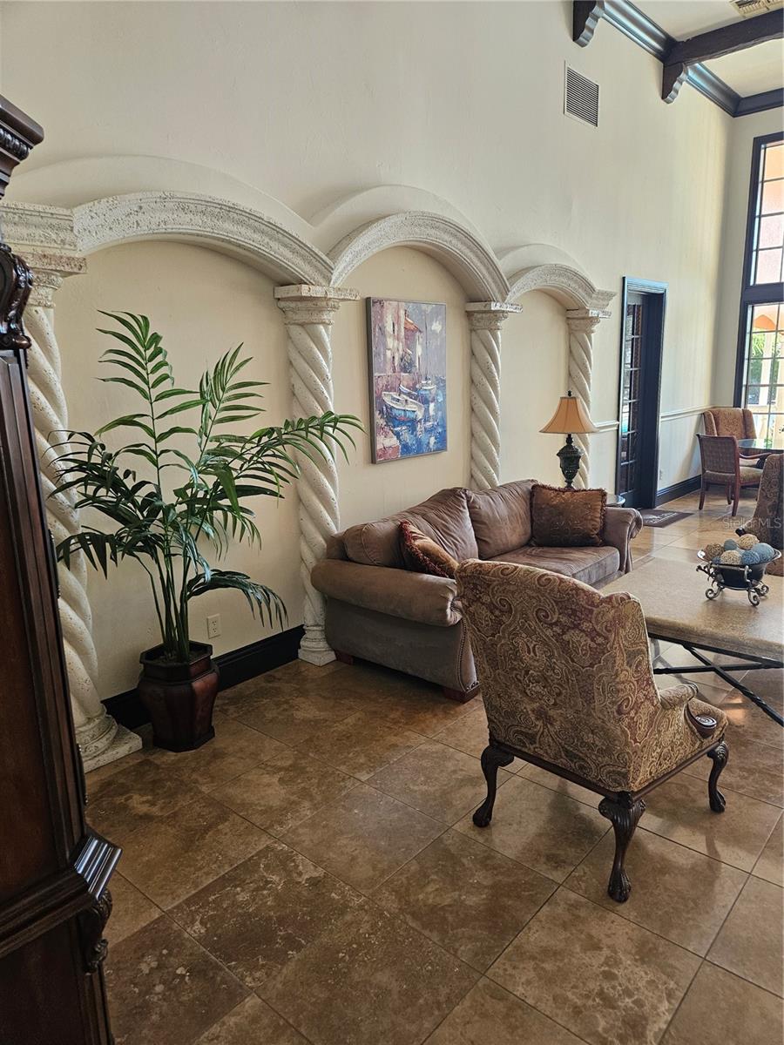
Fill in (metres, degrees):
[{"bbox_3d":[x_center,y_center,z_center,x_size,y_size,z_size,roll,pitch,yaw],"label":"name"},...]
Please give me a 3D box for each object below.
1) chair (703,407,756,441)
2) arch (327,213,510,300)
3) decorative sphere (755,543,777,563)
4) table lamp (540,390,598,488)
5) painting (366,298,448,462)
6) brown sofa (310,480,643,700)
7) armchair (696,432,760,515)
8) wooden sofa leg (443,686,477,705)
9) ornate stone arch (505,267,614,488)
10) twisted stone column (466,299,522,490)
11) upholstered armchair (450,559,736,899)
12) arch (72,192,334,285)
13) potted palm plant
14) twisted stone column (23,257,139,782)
[{"bbox_3d":[4.430,-0.883,8.824,0.720,1.070,0.800,-4,13,-9],"label":"chair"},{"bbox_3d":[0.170,-1.680,4.408,0.250,0.490,1.754,9,16,41],"label":"arch"},{"bbox_3d":[1.877,0.161,3.508,0.106,0.106,0.106,4,14,24],"label":"decorative sphere"},{"bbox_3d":[1.441,-0.619,5.631,0.470,0.870,0.470,9,16,41],"label":"table lamp"},{"bbox_3d":[0.123,-0.931,4.583,0.036,1.001,0.759,10,17,41],"label":"painting"},{"bbox_3d":[0.698,0.235,4.500,1.006,0.915,2.394,10,17,41],"label":"brown sofa"},{"bbox_3d":[3.771,-0.559,7.680,0.634,0.865,0.533,-9,15,-30],"label":"armchair"},{"bbox_3d":[0.361,0.883,3.663,0.130,0.065,0.130,9,16,41],"label":"wooden sofa leg"},{"bbox_3d":[1.366,-0.870,5.920,0.250,2.464,1.795,9,16,41],"label":"ornate stone arch"},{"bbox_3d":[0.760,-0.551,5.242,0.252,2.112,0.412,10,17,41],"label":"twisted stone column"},{"bbox_3d":[0.757,0.607,2.539,0.830,1.065,0.700,-13,17,-43],"label":"upholstered armchair"},{"bbox_3d":[-0.855,-1.298,3.205,0.282,0.347,1.408,10,17,41],"label":"arch"},{"bbox_3d":[-0.742,0.050,3.196,0.885,1.941,1.509,10,17,41],"label":"potted palm plant"},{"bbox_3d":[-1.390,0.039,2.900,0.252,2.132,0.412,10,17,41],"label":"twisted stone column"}]

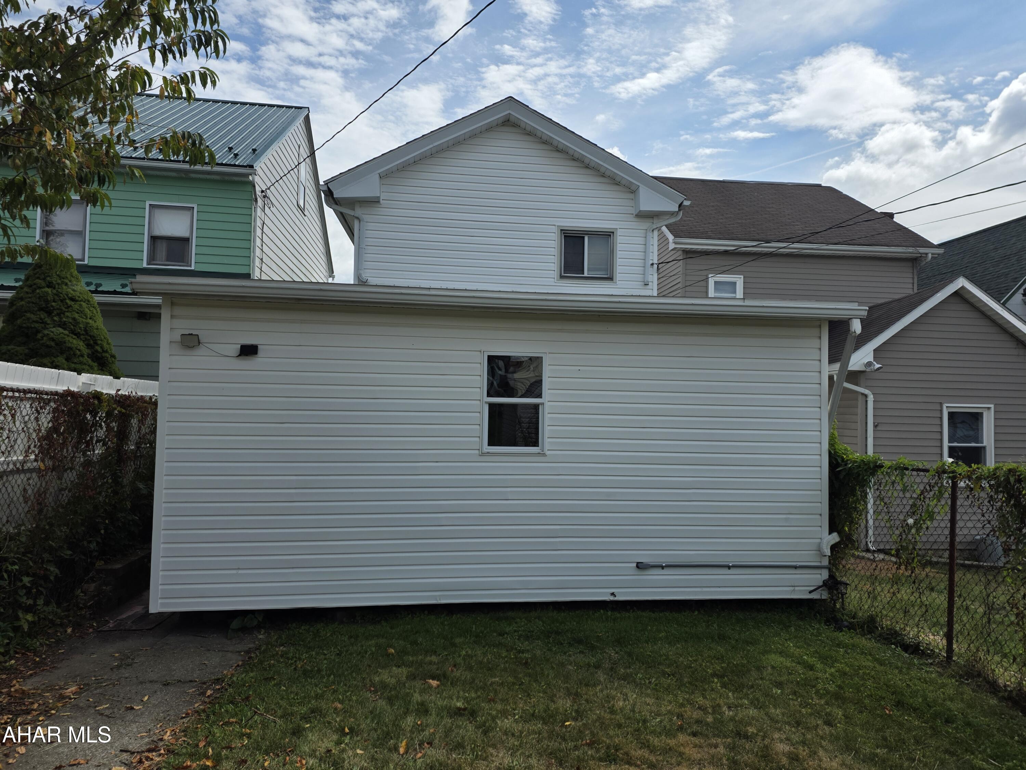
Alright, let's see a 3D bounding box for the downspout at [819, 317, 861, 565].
[{"bbox_3d":[2.766,0.458,5.826,0.295,2.060,0.280,1,-3,-7],"label":"downspout"}]

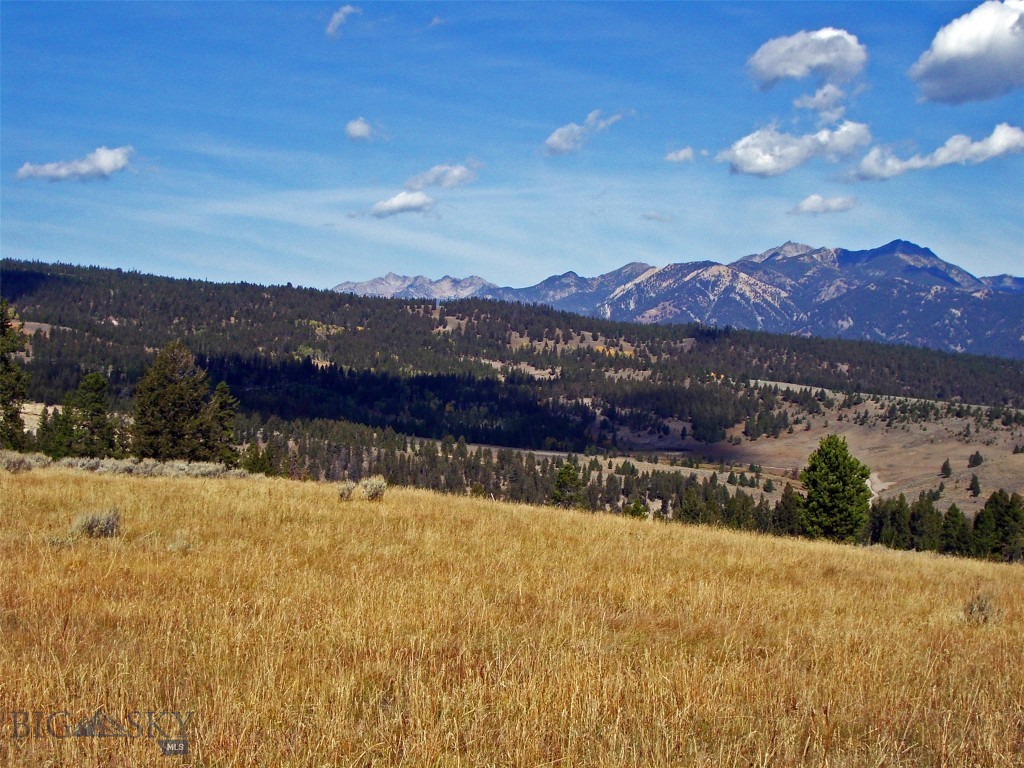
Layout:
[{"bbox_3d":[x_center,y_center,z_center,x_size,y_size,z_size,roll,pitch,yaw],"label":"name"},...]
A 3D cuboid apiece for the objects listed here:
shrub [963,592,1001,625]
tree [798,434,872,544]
[{"bbox_3d":[6.964,3.345,21.500,0.570,0.520,0.530,0,1,0],"label":"shrub"},{"bbox_3d":[15.352,5.070,69.000,3.500,5.500,3.400,0,1,0],"label":"tree"}]

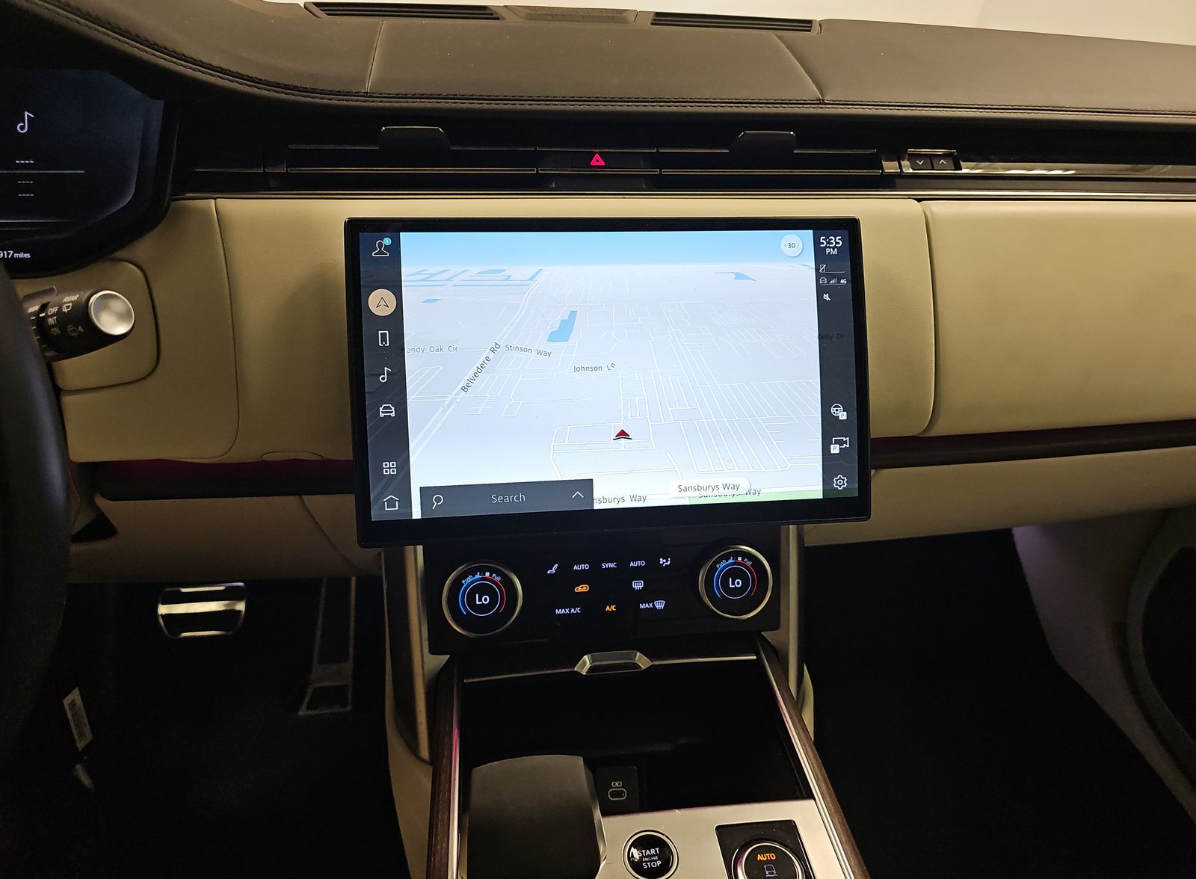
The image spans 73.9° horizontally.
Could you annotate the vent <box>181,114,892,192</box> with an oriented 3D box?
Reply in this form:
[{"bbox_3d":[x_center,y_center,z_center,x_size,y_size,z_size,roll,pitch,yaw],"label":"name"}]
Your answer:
[{"bbox_3d":[-0.031,-0.186,0.525,0.452,0.047,0.046,-2,10,-7],"label":"vent"}]

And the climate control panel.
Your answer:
[{"bbox_3d":[0.008,0.099,0.545,0.243,0.078,0.036,-2,8,-7],"label":"climate control panel"}]

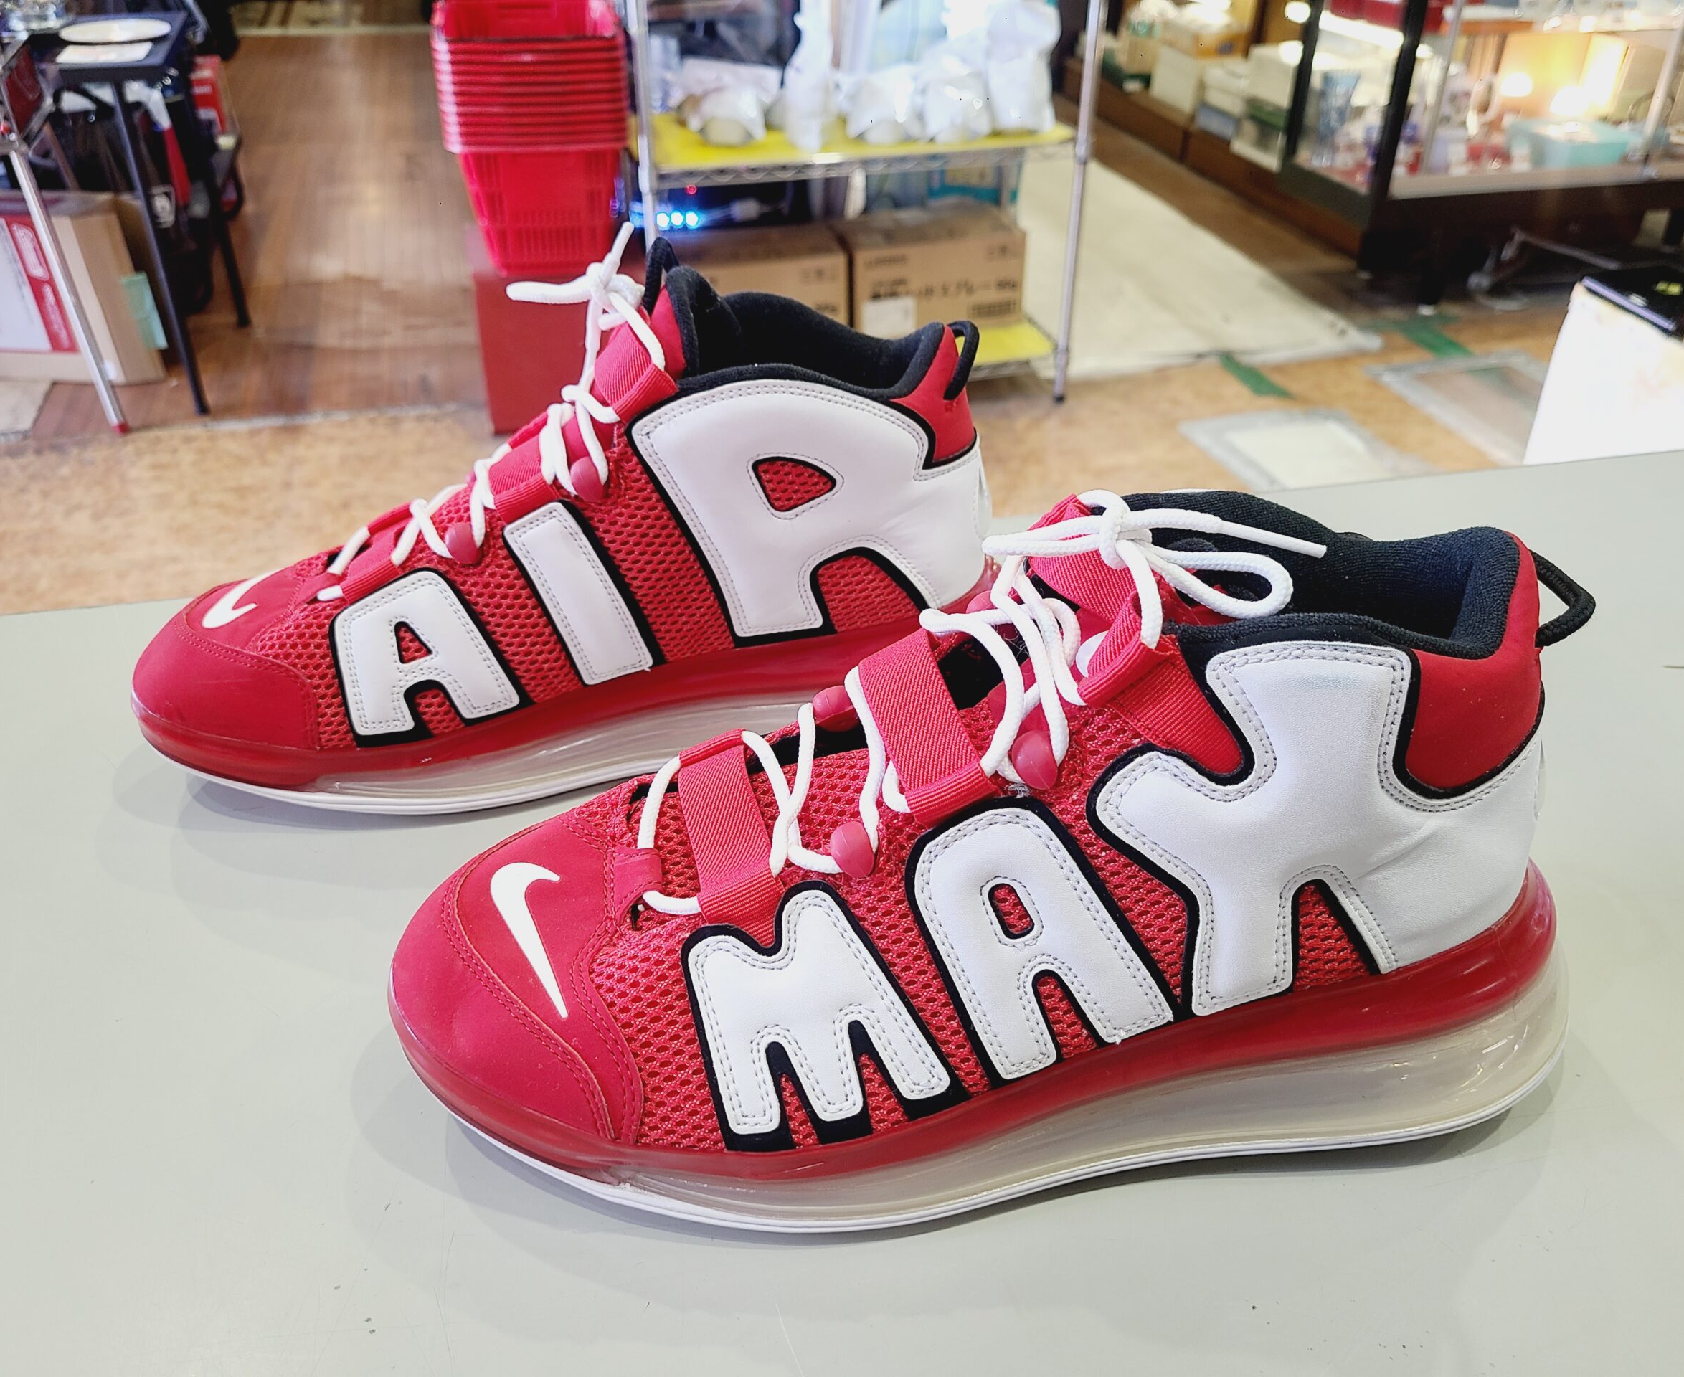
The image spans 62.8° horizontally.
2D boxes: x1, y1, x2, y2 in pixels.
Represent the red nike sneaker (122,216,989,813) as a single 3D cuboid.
[{"bbox_3d":[-0.089,-0.060,0.474,0.306,0.165,0.114,-3,30,-6],"label":"red nike sneaker"}]

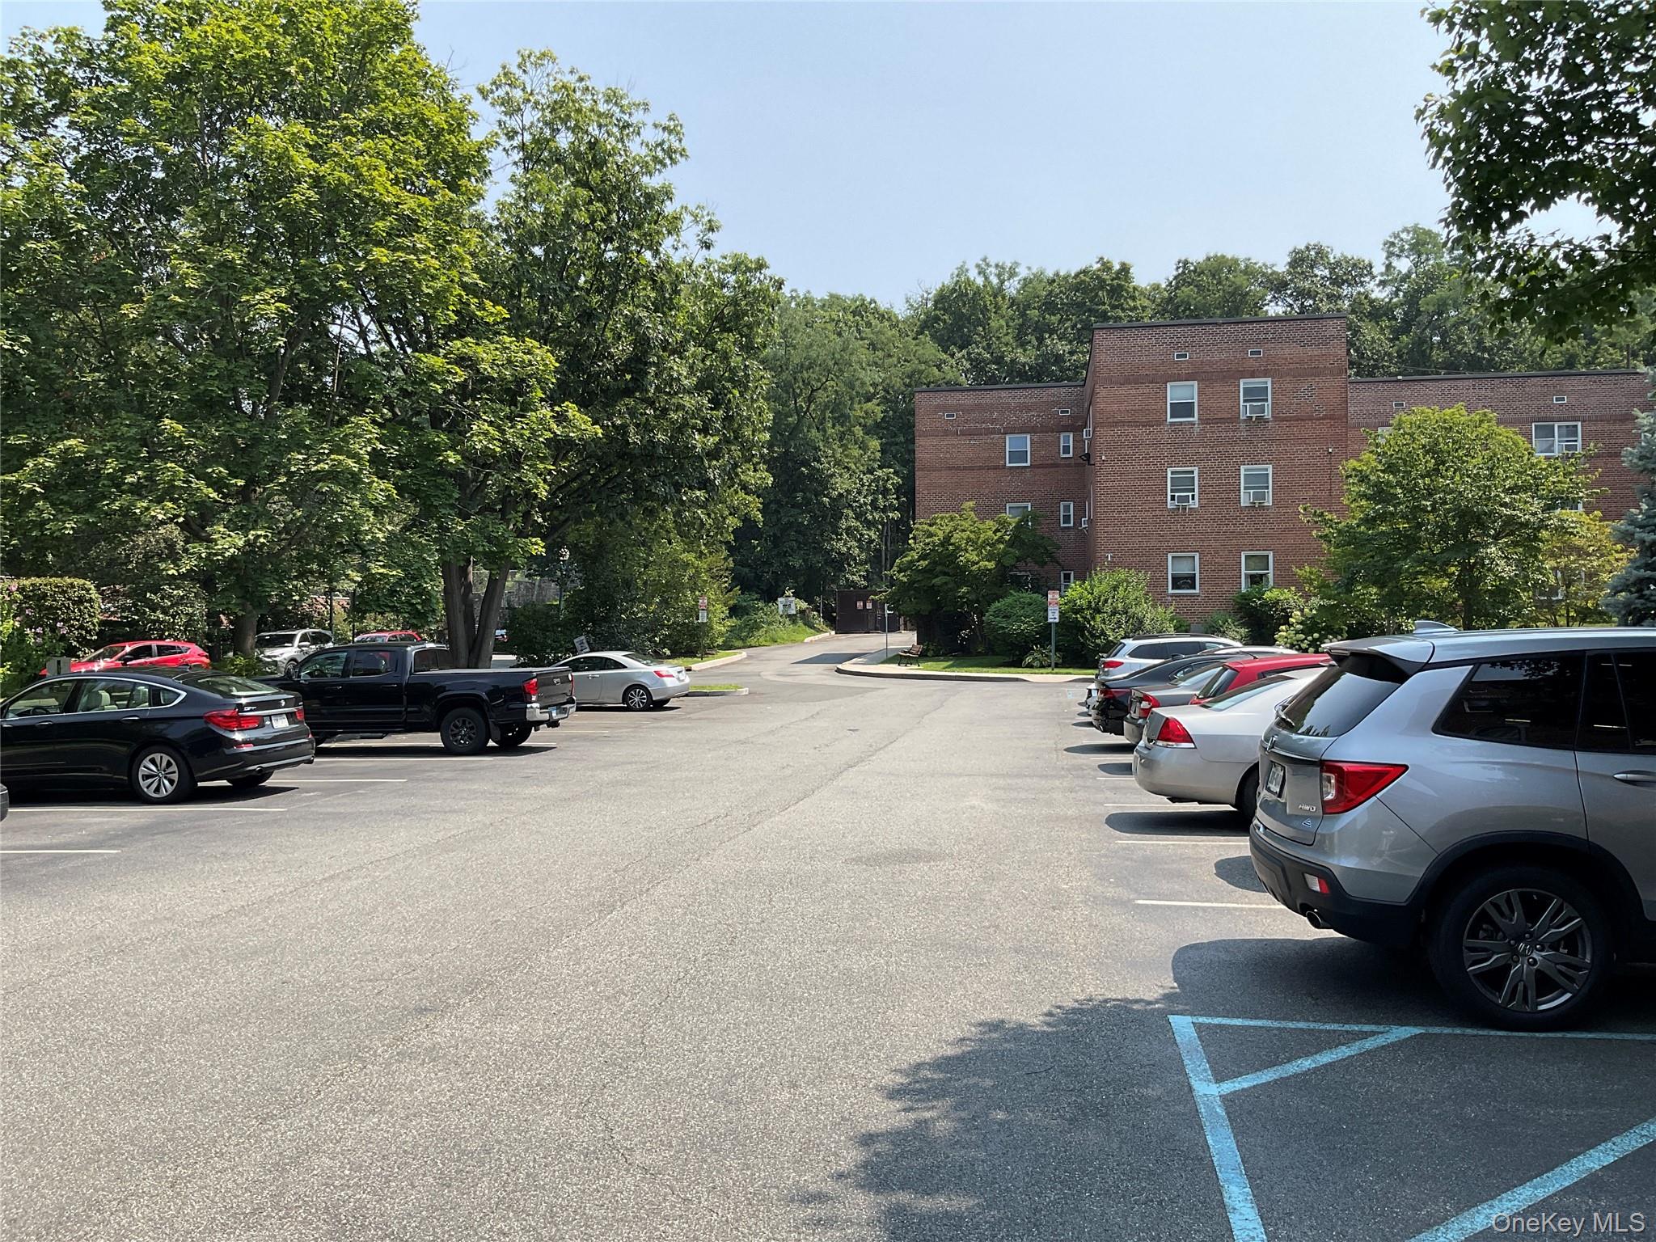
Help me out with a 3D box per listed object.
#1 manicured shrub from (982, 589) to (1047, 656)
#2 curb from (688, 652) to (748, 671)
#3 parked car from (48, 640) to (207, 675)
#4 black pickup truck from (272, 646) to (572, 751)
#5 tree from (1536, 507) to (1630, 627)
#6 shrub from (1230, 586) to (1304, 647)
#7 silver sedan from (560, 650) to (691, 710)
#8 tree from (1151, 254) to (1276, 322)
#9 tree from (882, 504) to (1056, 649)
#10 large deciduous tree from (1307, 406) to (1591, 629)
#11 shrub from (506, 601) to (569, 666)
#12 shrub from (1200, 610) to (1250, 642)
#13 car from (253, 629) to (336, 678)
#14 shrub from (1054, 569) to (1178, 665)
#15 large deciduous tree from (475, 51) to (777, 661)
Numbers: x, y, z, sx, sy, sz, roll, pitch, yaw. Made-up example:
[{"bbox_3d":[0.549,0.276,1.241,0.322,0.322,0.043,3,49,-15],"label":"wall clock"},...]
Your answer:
[{"bbox_3d":[5.900,0.100,43.300,2.020,2.100,2.000,0,-1,10],"label":"manicured shrub"},{"bbox_3d":[-3.900,1.500,50.500,0.900,0.300,7.500,-1,-1,12],"label":"curb"},{"bbox_3d":[-19.850,1.330,39.300,1.800,1.540,4.400,-1,-1,27],"label":"parked car"},{"bbox_3d":[-7.200,1.210,22.600,5.650,1.790,1.890,-1,0,9],"label":"black pickup truck"},{"bbox_3d":[24.800,-1.750,45.500,3.800,4.000,3.800,-1,-1,9],"label":"tree"},{"bbox_3d":[13.300,-0.100,42.000,2.000,2.050,1.800,0,-1,10],"label":"shrub"},{"bbox_3d":[-5.670,1.430,33.900,4.450,1.400,1.760,-1,0,9],"label":"silver sedan"},{"bbox_3d":[23.600,-13.500,85.000,9.000,18.000,9.000,-1,-1,9],"label":"tree"},{"bbox_3d":[4.800,-1.500,47.500,5.900,5.200,5.700,-1,-1,9],"label":"tree"},{"bbox_3d":[17.000,-2.600,38.000,7.800,6.700,7.500,-1,-1,9],"label":"large deciduous tree"},{"bbox_3d":[-10.300,0.500,47.000,2.300,2.400,2.200,-1,-1,9],"label":"shrub"},{"bbox_3d":[12.100,0.250,42.500,1.350,1.200,1.200,0,-1,10],"label":"shrub"},{"bbox_3d":[-18.850,1.180,48.300,1.900,1.700,4.750,0,-1,3],"label":"car"},{"bbox_3d":[8.700,-0.120,42.000,3.550,2.750,2.800,0,-1,10],"label":"shrub"},{"bbox_3d":[-5.700,-6.800,38.000,9.200,17.400,9.200,-1,-1,9],"label":"large deciduous tree"}]

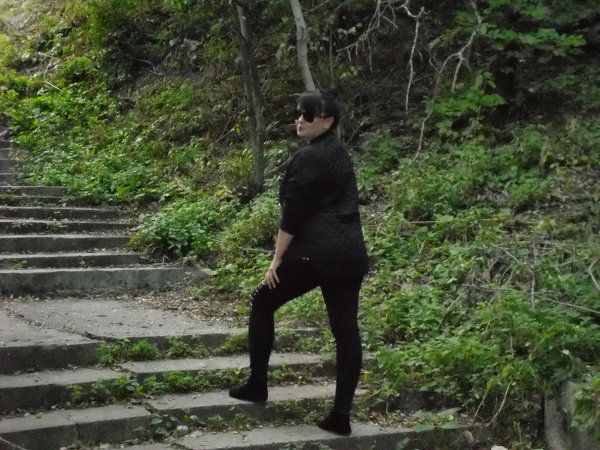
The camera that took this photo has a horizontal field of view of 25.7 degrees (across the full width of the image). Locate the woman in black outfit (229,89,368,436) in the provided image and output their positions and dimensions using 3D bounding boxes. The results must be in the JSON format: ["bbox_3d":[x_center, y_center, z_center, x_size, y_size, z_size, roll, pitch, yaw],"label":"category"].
[{"bbox_3d":[0.000,0.180,6.300,0.620,1.640,0.500,3,3,41],"label":"woman in black outfit"}]

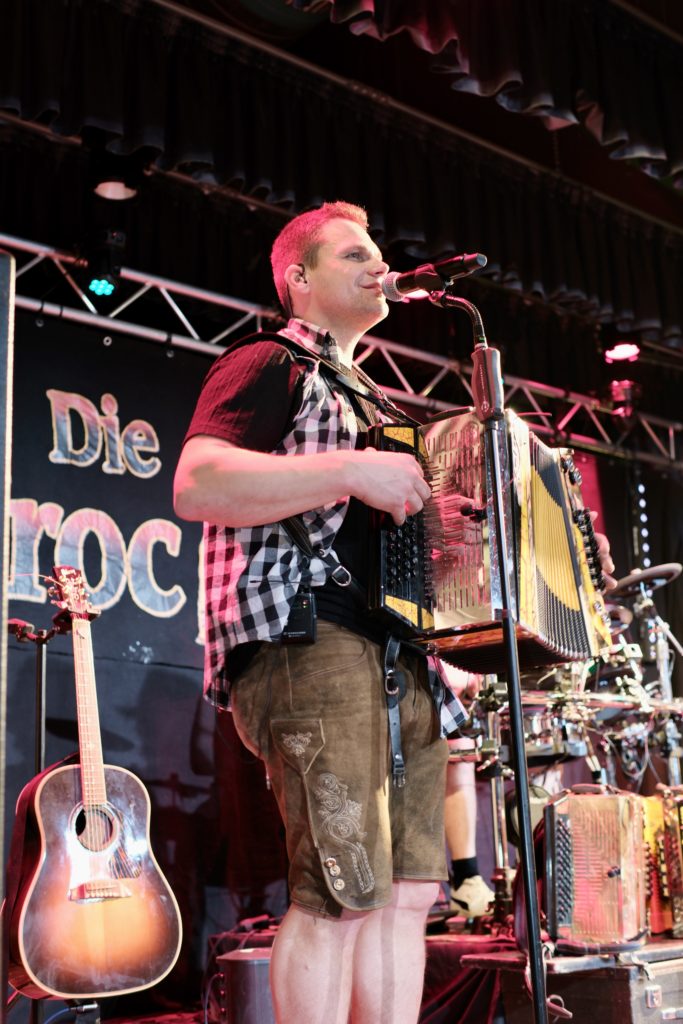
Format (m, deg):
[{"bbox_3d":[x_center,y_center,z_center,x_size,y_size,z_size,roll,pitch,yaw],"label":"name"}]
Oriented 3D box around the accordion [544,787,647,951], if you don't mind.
[{"bbox_3d":[0.647,0.905,3.250,0.255,0.380,0.240,-5,-11,20],"label":"accordion"}]

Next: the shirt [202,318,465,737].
[{"bbox_3d":[-0.028,0.024,2.420,0.330,0.750,0.480,-8,-12,32],"label":"shirt"}]

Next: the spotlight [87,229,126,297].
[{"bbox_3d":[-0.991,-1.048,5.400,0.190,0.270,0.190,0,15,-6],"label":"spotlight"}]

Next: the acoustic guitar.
[{"bbox_3d":[-0.614,0.608,3.041,0.410,1.030,0.125,5,-19,-37],"label":"acoustic guitar"}]

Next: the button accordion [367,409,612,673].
[{"bbox_3d":[0.278,0.050,2.420,0.290,0.400,0.380,-8,-18,32],"label":"button accordion"}]

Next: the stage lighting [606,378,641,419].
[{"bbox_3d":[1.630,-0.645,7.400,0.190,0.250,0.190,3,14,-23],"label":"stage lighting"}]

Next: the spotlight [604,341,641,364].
[{"bbox_3d":[1.603,-0.927,7.300,0.200,0.230,0.200,4,-57,-26],"label":"spotlight"}]

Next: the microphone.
[{"bbox_3d":[0.160,-0.415,2.260,0.240,0.052,0.052,-6,-11,43],"label":"microphone"}]

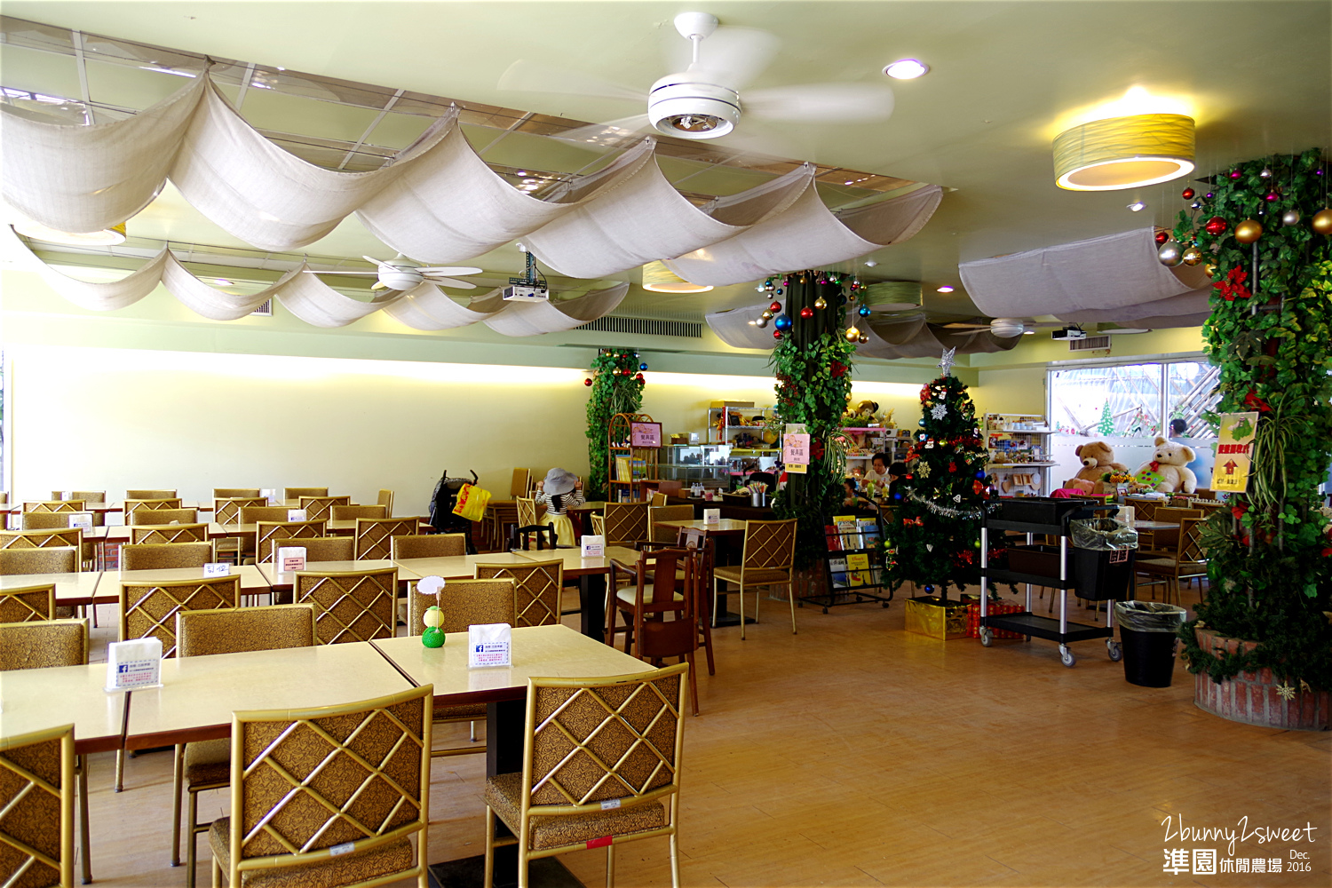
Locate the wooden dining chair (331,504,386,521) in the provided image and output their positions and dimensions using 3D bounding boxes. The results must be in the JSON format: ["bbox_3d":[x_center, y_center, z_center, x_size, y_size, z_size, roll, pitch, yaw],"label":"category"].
[{"bbox_3d":[-2.496,0.965,7.330,0.460,0.869,0.510,0,1,-28],"label":"wooden dining chair"}]

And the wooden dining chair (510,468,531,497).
[{"bbox_3d":[-2.026,0.734,11.133,0.530,0.860,0.460,0,0,-32],"label":"wooden dining chair"}]

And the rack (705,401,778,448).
[{"bbox_3d":[1.142,0.447,12.979,0.910,1.880,0.460,0,0,-30],"label":"rack"}]

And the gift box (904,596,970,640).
[{"bbox_3d":[2.026,1.293,6.630,0.290,0.235,0.420,1,1,-27],"label":"gift box"}]

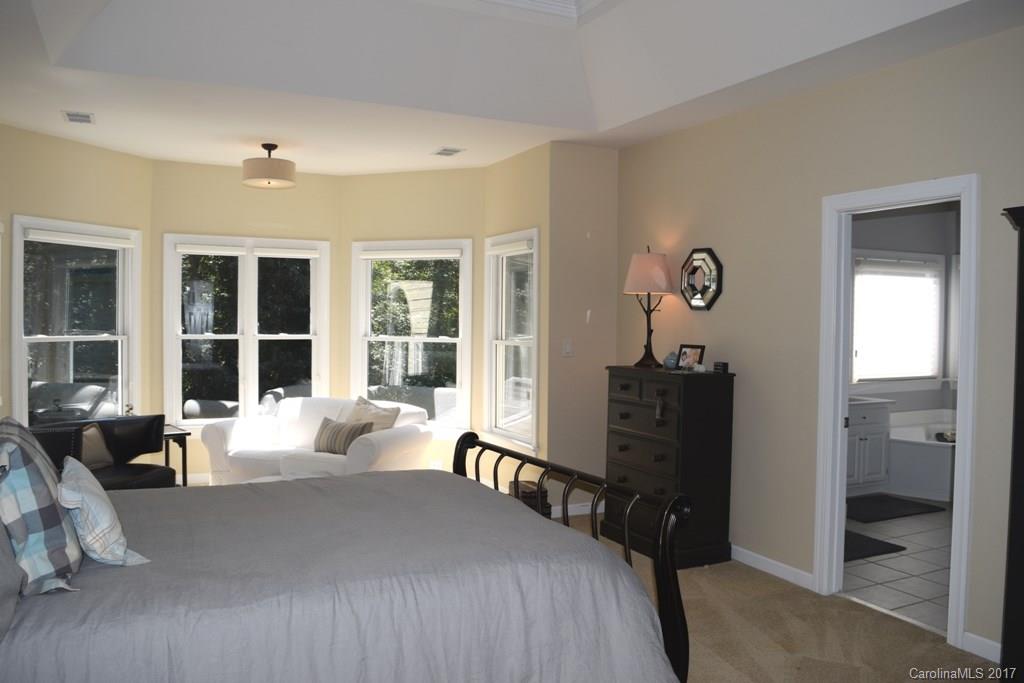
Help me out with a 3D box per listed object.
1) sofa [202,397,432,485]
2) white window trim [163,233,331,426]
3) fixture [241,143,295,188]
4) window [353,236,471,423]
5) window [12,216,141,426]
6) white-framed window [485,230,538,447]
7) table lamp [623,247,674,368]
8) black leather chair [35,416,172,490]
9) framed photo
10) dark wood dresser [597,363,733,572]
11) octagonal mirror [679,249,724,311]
[{"bbox_3d":[-1.494,0.863,5.935,1.520,0.790,0.880,1,2,20],"label":"sofa"},{"bbox_3d":[-2.284,-0.084,6.719,1.362,1.627,0.120,0,2,-25],"label":"white window trim"},{"bbox_3d":[-1.795,-1.310,5.686,0.400,0.294,0.400,1,2,0],"label":"fixture"},{"bbox_3d":[-0.887,-0.071,6.805,1.172,1.627,0.120,1,2,20],"label":"window"},{"bbox_3d":[-3.242,-0.061,5.779,0.120,1.627,1.072,1,2,21],"label":"window"},{"bbox_3d":[0.004,-0.036,6.116,0.120,1.627,0.943,0,2,-26],"label":"white-framed window"},{"bbox_3d":[0.921,-0.229,5.135,0.310,0.809,0.260,1,2,14],"label":"table lamp"},{"bbox_3d":[-2.670,0.893,4.996,0.730,0.770,0.770,1,2,13],"label":"black leather chair"},{"bbox_3d":[1.169,0.110,4.970,0.030,0.155,0.195,20,-10,-35],"label":"framed photo"},{"bbox_3d":[0.980,0.754,4.898,0.425,1.137,0.770,0,2,-28],"label":"dark wood dresser"},{"bbox_3d":[1.194,-0.397,4.922,0.045,0.395,0.380,0,2,-29],"label":"octagonal mirror"}]

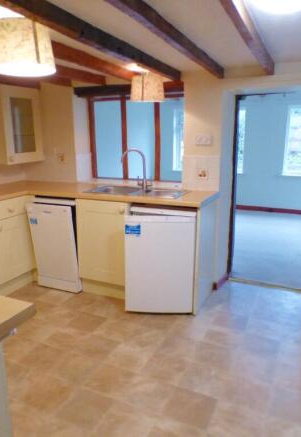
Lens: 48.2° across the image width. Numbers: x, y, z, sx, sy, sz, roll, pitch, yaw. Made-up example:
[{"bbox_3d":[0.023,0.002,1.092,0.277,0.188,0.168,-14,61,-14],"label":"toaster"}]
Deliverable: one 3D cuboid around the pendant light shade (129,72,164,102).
[{"bbox_3d":[-0.022,-1.123,2.913,0.295,0.197,0.295,0,14,0],"label":"pendant light shade"}]

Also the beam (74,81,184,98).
[{"bbox_3d":[-0.217,-1.282,3.381,1.214,0.091,0.139,6,15,23],"label":"beam"}]

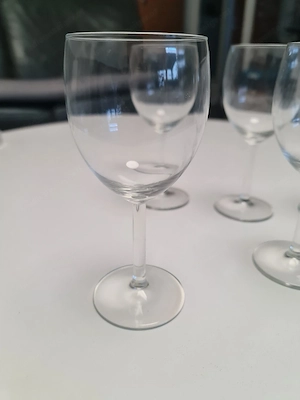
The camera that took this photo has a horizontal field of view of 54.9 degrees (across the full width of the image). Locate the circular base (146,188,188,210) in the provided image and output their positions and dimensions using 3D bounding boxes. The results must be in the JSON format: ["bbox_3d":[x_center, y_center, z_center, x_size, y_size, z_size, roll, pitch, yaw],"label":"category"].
[{"bbox_3d":[0.016,-0.008,0.387,0.072,0.010,0.072,0,27,0],"label":"circular base"}]

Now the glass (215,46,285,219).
[{"bbox_3d":[0.118,-0.071,0.324,0.082,0.180,0.082,0,27,0],"label":"glass"}]

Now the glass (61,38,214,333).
[{"bbox_3d":[-0.007,-0.005,0.192,0.082,0.180,0.082,0,27,0],"label":"glass"}]

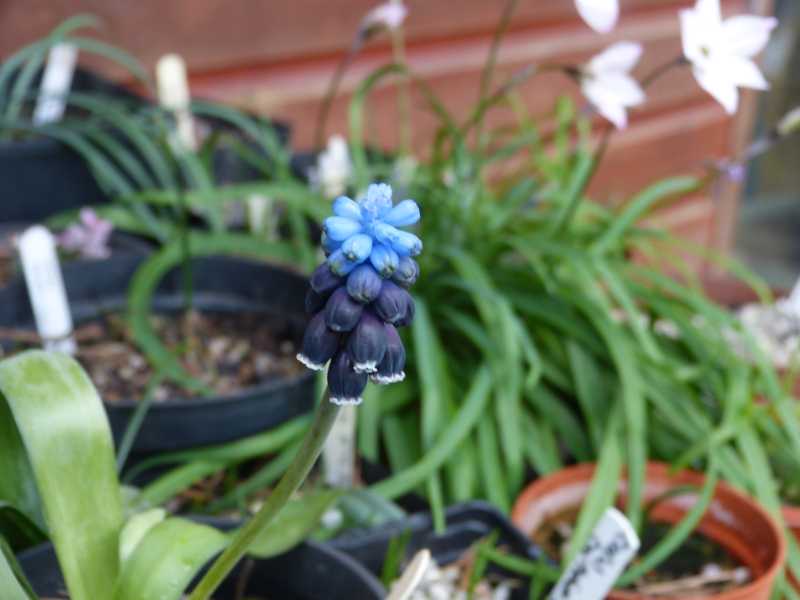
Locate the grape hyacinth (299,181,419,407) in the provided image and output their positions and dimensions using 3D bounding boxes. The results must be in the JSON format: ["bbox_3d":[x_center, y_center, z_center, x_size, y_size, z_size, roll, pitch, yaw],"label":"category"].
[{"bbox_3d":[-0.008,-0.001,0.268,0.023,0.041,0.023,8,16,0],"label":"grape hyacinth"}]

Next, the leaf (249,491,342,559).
[{"bbox_3d":[-0.032,0.068,0.410,0.031,0.016,0.018,6,20,0],"label":"leaf"}]

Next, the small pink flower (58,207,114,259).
[{"bbox_3d":[-0.157,-0.034,0.670,0.028,0.022,0.024,6,20,0],"label":"small pink flower"}]

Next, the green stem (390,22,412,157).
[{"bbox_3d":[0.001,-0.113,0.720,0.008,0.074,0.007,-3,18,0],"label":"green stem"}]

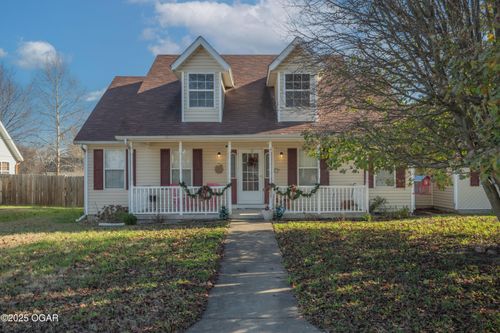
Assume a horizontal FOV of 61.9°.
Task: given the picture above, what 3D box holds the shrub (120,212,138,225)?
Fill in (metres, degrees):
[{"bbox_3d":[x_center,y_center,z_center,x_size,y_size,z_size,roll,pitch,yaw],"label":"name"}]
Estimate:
[{"bbox_3d":[-3.881,1.649,13.438,0.580,0.410,0.560,0,0,-1],"label":"shrub"}]

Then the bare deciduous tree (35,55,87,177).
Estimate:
[{"bbox_3d":[-16.402,-3.541,36.025,4.700,12.200,4.600,0,0,-1],"label":"bare deciduous tree"}]

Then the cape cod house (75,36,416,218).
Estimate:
[{"bbox_3d":[0.019,-2.140,19.314,12.700,7.800,12.000,0,0,-1],"label":"cape cod house"}]

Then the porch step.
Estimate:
[{"bbox_3d":[-0.040,1.638,13.939,1.250,0.200,0.750,0,0,-1],"label":"porch step"}]

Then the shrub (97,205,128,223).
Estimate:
[{"bbox_3d":[-4.677,1.540,14.239,1.100,0.620,0.950,0,0,-1],"label":"shrub"}]

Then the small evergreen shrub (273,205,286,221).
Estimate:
[{"bbox_3d":[0.976,1.488,13.490,0.440,0.500,0.440,0,0,-1],"label":"small evergreen shrub"}]

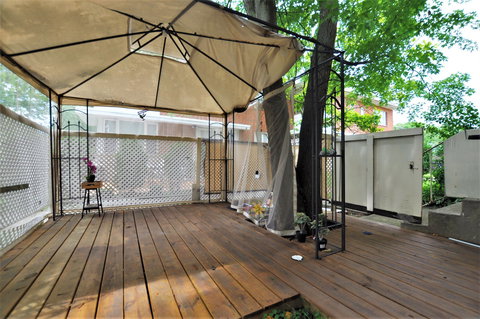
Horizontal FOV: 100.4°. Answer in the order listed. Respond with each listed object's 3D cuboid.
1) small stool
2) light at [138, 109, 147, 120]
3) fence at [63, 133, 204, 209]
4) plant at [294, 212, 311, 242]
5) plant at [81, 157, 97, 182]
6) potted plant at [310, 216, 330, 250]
[{"bbox_3d":[-2.455,0.652,3.335,0.265,0.560,0.250,0,-1,-20],"label":"small stool"},{"bbox_3d":[-1.836,-0.838,3.770,0.160,0.220,0.150,0,-1,-25],"label":"light"},{"bbox_3d":[-2.030,0.235,4.070,2.470,1.420,0.090,0,-1,-26],"label":"fence"},{"bbox_3d":[0.710,0.766,2.270,0.175,0.315,0.170,0,-1,18],"label":"plant"},{"bbox_3d":[-2.515,0.188,3.335,0.210,0.420,0.180,0,-1,-20],"label":"plant"},{"bbox_3d":[0.828,0.752,2.060,0.180,0.335,0.170,0,-1,22],"label":"potted plant"}]

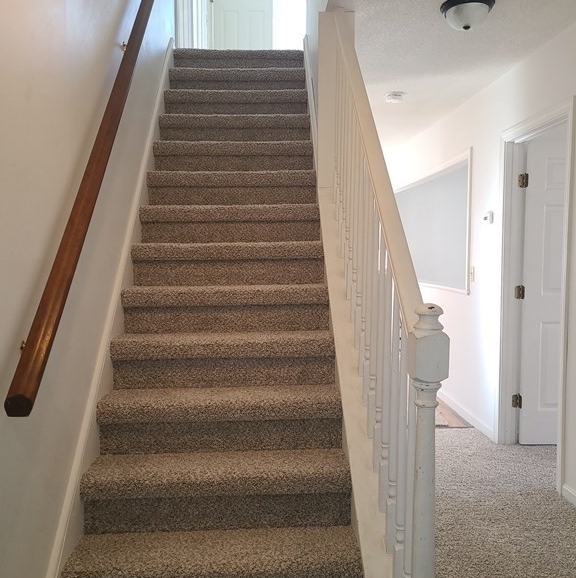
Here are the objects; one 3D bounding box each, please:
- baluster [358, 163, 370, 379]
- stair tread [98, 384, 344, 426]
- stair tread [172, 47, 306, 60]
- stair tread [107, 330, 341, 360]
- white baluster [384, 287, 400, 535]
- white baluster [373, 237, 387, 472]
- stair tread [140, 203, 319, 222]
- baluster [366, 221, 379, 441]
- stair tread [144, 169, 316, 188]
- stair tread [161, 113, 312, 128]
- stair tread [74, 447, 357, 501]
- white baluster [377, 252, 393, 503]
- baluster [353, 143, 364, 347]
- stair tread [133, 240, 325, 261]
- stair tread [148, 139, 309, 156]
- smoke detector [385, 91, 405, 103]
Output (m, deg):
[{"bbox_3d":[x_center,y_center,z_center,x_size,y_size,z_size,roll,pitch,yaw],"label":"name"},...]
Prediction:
[{"bbox_3d":[0.286,-0.124,2.175,0.034,0.910,0.034,-1,4,-2],"label":"baluster"},{"bbox_3d":[-0.259,0.461,2.308,0.935,0.073,0.249,-1,5,-2],"label":"stair tread"},{"bbox_3d":[-0.352,-1.647,4.147,0.898,0.070,0.237,-1,4,-2],"label":"stair tread"},{"bbox_3d":[-0.270,0.244,2.509,0.935,0.073,0.249,-1,5,-2],"label":"stair tread"},{"bbox_3d":[0.309,0.349,1.740,0.034,0.910,0.034,-1,4,-2],"label":"white baluster"},{"bbox_3d":[0.321,0.216,1.995,0.034,0.851,0.034,-1,5,-2],"label":"white baluster"},{"bbox_3d":[-0.301,-0.407,3.113,0.935,0.073,0.249,-1,5,-2],"label":"stair tread"},{"bbox_3d":[0.295,0.064,2.003,0.034,0.910,0.034,-1,4,-2],"label":"baluster"},{"bbox_3d":[-0.301,-0.603,3.184,0.898,0.070,0.237,-1,4,-2],"label":"stair tread"},{"bbox_3d":[-0.321,-1.020,3.569,0.898,0.070,0.237,-1,4,-2],"label":"stair tread"},{"bbox_3d":[-0.249,0.678,2.106,0.935,0.073,0.249,-1,5,-2],"label":"stair tread"},{"bbox_3d":[0.304,0.257,1.827,0.034,0.910,0.034,-1,4,-2],"label":"white baluster"},{"bbox_3d":[0.294,-0.180,2.363,0.034,0.851,0.034,-1,5,-2],"label":"baluster"},{"bbox_3d":[-0.280,-0.186,2.799,0.898,0.070,0.237,-1,4,-2],"label":"stair tread"},{"bbox_3d":[-0.322,-0.841,3.515,0.935,0.073,0.249,-1,5,-2],"label":"stair tread"},{"bbox_3d":[0.786,-1.397,4.207,0.150,0.045,0.150,-1,5,-2],"label":"smoke detector"}]

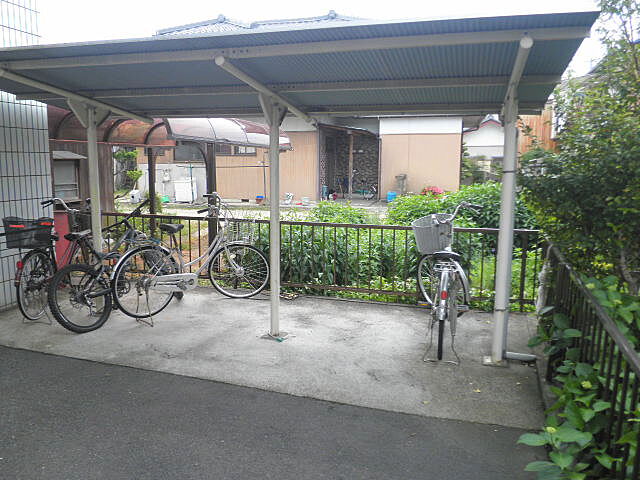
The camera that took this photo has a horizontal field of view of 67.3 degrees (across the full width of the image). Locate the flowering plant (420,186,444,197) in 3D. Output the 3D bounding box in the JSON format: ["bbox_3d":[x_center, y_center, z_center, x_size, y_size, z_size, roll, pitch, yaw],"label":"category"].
[{"bbox_3d":[2.925,-1.209,12.500,0.650,0.500,0.600,1,8,5],"label":"flowering plant"}]

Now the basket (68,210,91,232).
[{"bbox_3d":[-2.631,-0.206,5.360,0.330,0.250,0.260,1,8,0],"label":"basket"}]

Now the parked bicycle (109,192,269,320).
[{"bbox_3d":[-1.230,0.158,4.854,0.600,1.130,1.760,8,11,44],"label":"parked bicycle"}]

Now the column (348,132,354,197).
[{"bbox_3d":[1.101,-2.604,16.800,0.130,2.300,0.130,1,8,4],"label":"column"}]

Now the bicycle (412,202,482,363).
[{"bbox_3d":[1.044,0.298,4.068,0.640,1.120,1.760,3,8,17],"label":"bicycle"}]

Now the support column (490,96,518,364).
[{"bbox_3d":[1.368,-0.044,3.541,0.105,1.950,0.105,2,8,16],"label":"support column"}]

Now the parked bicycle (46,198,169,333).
[{"bbox_3d":[-1.945,0.253,4.640,0.580,1.020,1.530,-7,4,24],"label":"parked bicycle"}]

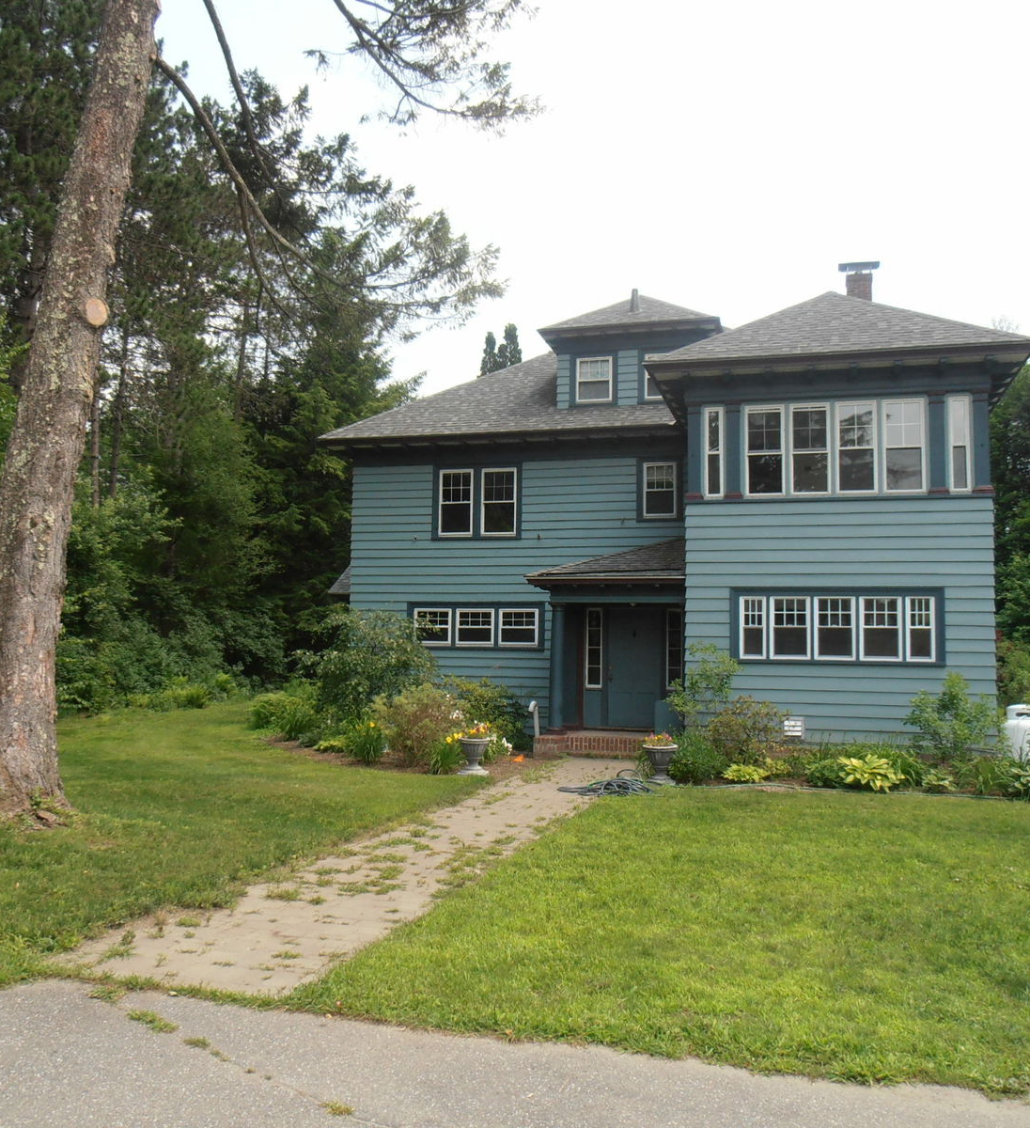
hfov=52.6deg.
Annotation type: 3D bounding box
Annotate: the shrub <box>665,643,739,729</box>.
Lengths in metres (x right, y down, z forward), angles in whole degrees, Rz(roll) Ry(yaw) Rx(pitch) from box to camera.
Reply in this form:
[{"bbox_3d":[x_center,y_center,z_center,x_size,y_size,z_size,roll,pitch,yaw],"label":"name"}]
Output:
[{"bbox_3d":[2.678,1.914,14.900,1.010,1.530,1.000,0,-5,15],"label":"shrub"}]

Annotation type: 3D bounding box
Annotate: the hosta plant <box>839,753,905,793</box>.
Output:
[{"bbox_3d":[4.220,2.463,12.369,0.777,0.420,0.750,-1,-5,19],"label":"hosta plant"}]

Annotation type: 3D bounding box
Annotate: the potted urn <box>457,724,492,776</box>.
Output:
[{"bbox_3d":[-0.520,2.407,13.537,0.448,0.644,0.440,1,-5,-2],"label":"potted urn"}]

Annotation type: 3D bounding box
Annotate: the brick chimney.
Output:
[{"bbox_3d":[7.086,-5.790,21.500,0.820,0.926,0.720,0,-5,15],"label":"brick chimney"}]

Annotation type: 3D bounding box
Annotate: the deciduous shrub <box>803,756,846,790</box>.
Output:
[{"bbox_3d":[4.001,2.708,13.500,0.546,0.432,0.550,0,-5,15],"label":"deciduous shrub"}]

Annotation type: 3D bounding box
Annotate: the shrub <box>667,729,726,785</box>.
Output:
[{"bbox_3d":[2.246,2.366,12.859,0.723,0.655,0.700,0,-5,10],"label":"shrub"}]

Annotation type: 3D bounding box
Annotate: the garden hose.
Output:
[{"bbox_3d":[1.043,2.482,11.855,1.086,0.220,0.850,0,-5,15],"label":"garden hose"}]

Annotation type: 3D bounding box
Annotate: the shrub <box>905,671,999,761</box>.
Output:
[{"bbox_3d":[5.834,2.052,13.900,1.215,1.212,1.100,0,-5,15],"label":"shrub"}]

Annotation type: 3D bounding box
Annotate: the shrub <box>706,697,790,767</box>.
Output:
[{"bbox_3d":[3.265,2.377,14.600,1.149,1.032,1.050,0,-5,15],"label":"shrub"}]

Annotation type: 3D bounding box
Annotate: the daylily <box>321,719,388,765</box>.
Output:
[{"bbox_3d":[-2.239,2.496,14.674,0.922,0.605,0.800,2,-5,-8],"label":"daylily"}]

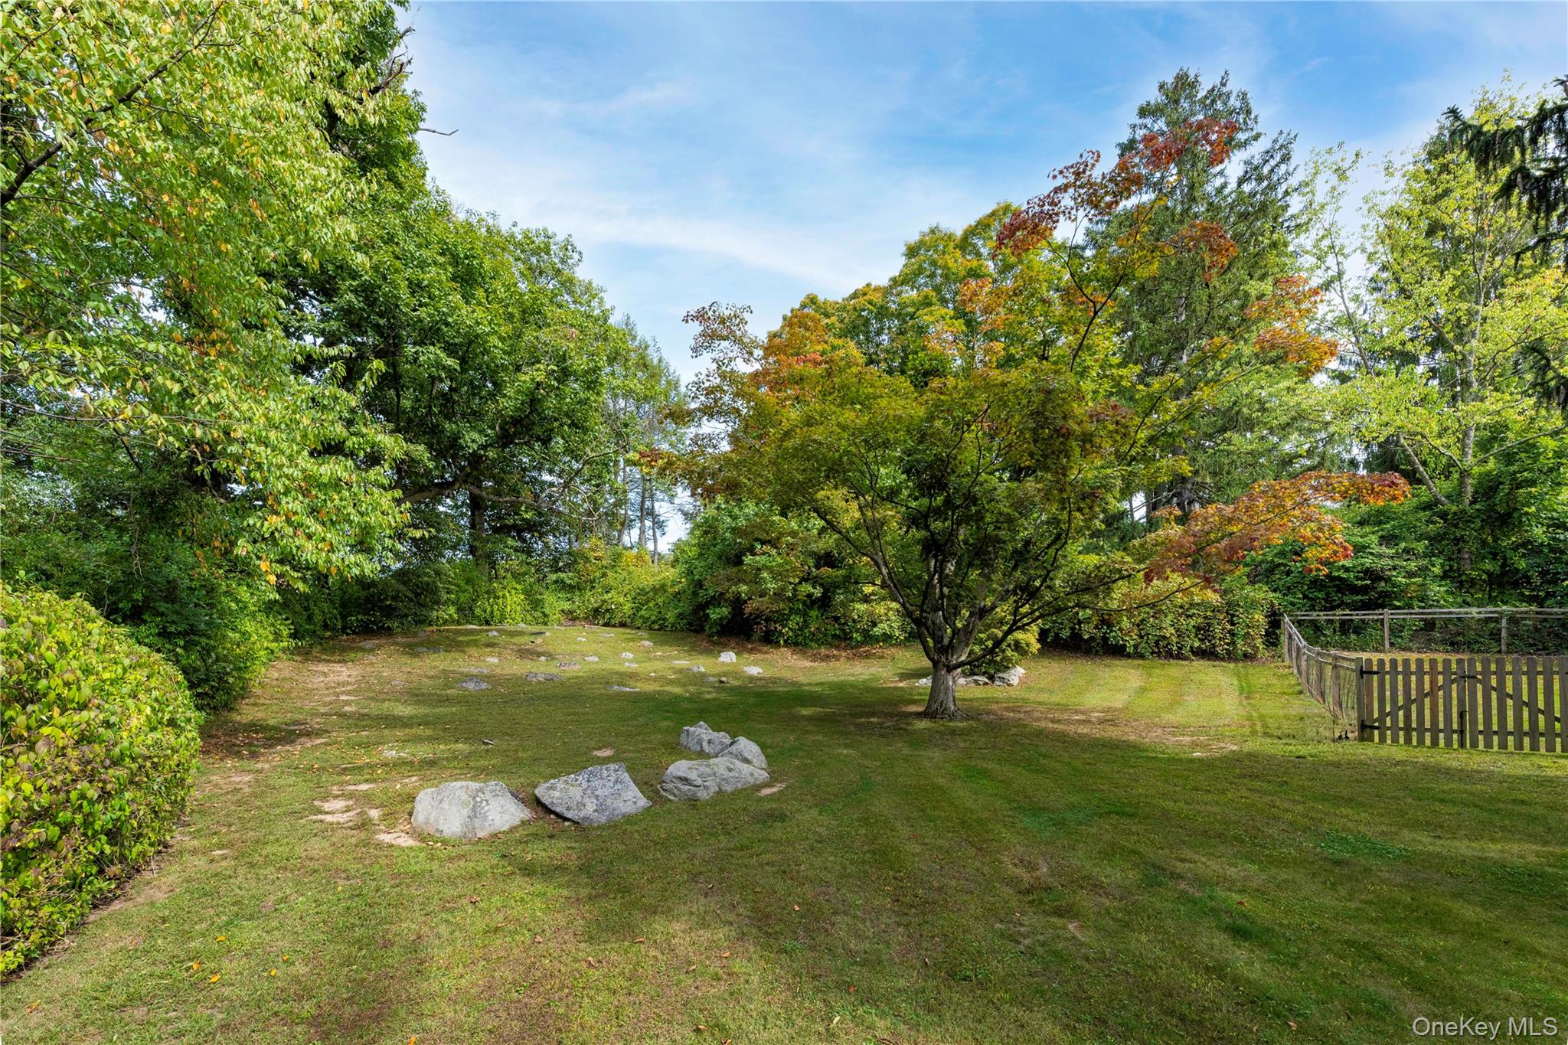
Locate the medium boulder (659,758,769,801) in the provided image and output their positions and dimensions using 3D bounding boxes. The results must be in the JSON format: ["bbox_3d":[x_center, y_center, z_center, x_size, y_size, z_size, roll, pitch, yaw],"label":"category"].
[{"bbox_3d":[-0.785,2.877,7.082,1.308,0.370,0.654,1,-2,-22],"label":"medium boulder"}]

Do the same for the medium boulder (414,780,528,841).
[{"bbox_3d":[-3.133,2.807,6.129,1.142,0.420,0.742,0,-2,0],"label":"medium boulder"}]

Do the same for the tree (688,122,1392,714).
[{"bbox_3d":[3.500,-1.181,9.637,10.000,8.700,8.800,0,-2,0],"label":"tree"}]

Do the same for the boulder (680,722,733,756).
[{"bbox_3d":[-1.072,2.921,8.415,0.741,0.410,0.482,0,-2,0],"label":"boulder"}]

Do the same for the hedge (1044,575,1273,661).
[{"bbox_3d":[9.839,2.415,16.611,5.335,2.200,1.600,0,-2,15],"label":"hedge"}]

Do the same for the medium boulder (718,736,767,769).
[{"bbox_3d":[-0.530,2.910,7.877,0.632,0.380,0.506,0,-2,0],"label":"medium boulder"}]

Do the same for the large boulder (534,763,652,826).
[{"bbox_3d":[-2.016,2.797,6.460,1.205,0.471,0.783,0,-2,0],"label":"large boulder"}]

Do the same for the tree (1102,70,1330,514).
[{"bbox_3d":[17.710,-7.449,25.218,9.000,22.300,9.000,0,-2,0],"label":"tree"}]

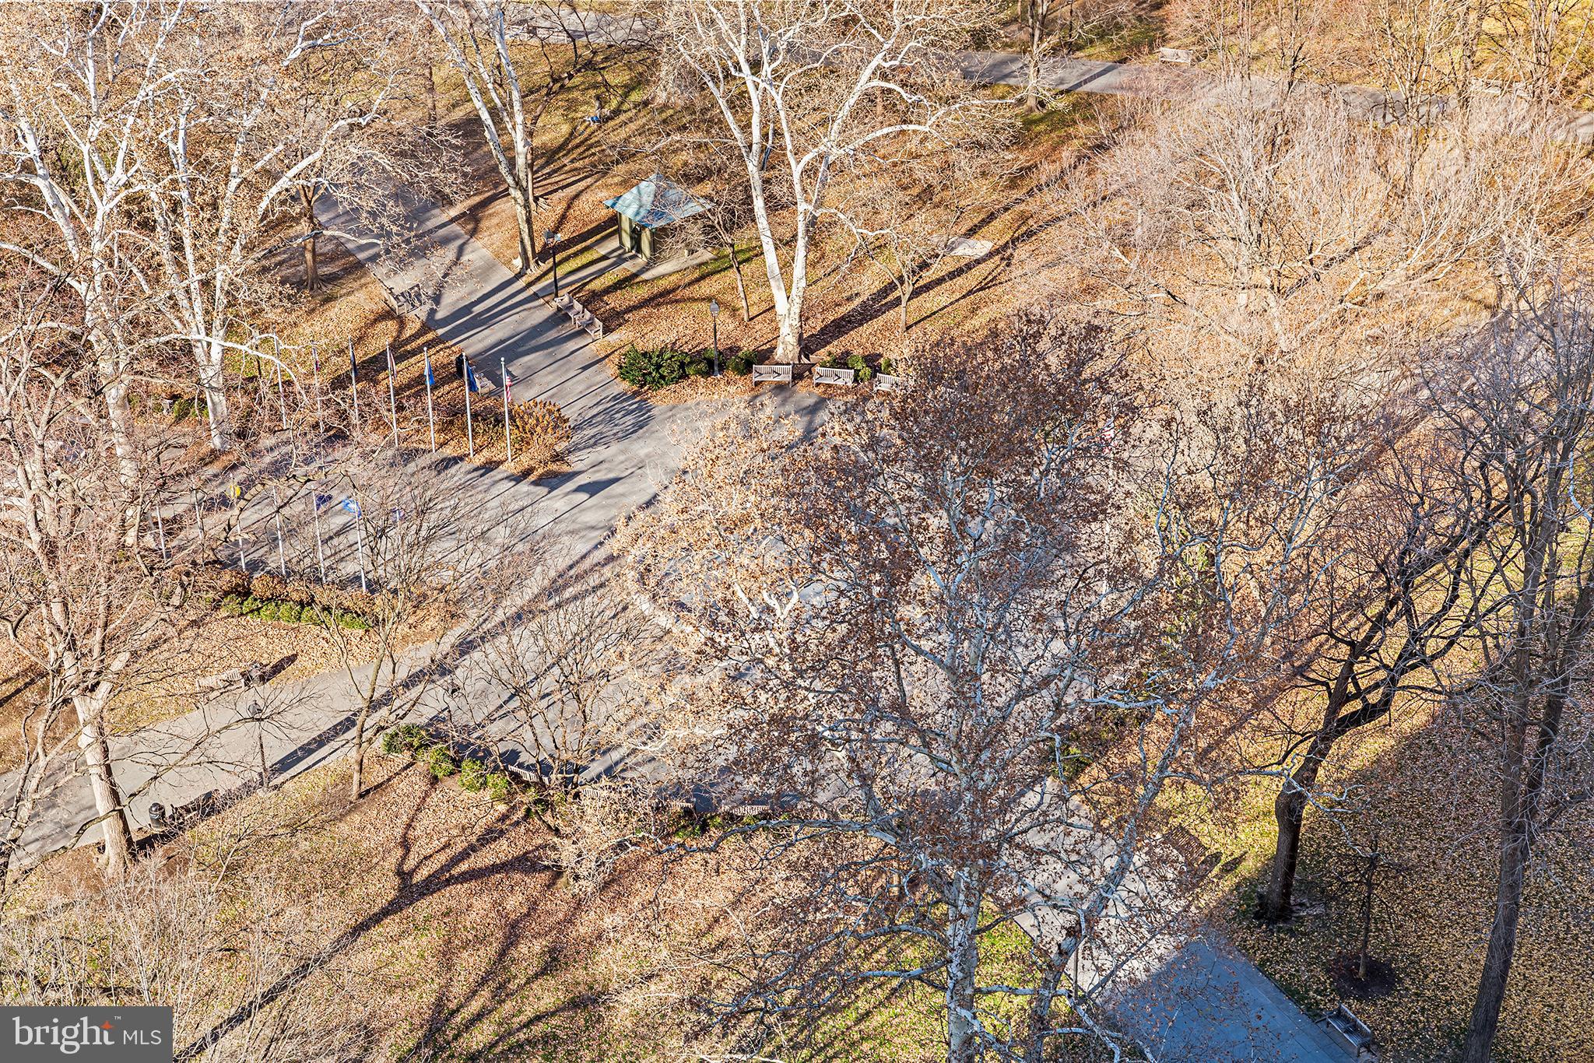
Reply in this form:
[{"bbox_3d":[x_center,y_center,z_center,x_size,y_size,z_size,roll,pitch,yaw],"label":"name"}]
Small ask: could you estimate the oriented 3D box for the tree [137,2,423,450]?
[{"bbox_3d":[-23.729,-14.258,137.430,13.000,25.000,13.000,0,34,0],"label":"tree"}]

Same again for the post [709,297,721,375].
[{"bbox_3d":[-3.965,-9.495,151.494,0.460,4.319,0.460,-1,32,0],"label":"post"}]

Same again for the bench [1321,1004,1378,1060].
[{"bbox_3d":[19.757,17.824,110.845,0.680,0.880,1.750,-19,38,-25],"label":"bench"}]

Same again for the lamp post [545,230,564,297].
[{"bbox_3d":[-12.032,-13.270,154.736,0.850,4.000,0.500,11,35,16],"label":"lamp post"}]

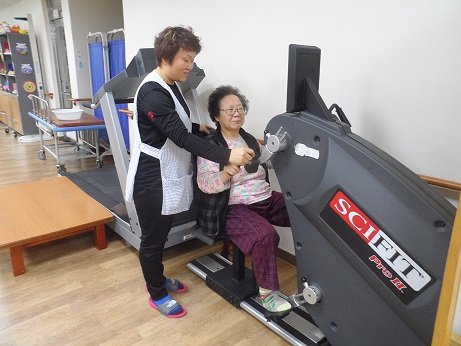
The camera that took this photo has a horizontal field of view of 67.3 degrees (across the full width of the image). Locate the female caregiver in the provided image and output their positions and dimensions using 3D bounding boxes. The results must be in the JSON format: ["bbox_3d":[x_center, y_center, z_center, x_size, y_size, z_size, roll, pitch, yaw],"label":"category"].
[{"bbox_3d":[-0.205,0.045,1.887,0.670,1.570,0.480,6,16,17],"label":"female caregiver"}]

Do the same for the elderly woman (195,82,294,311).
[{"bbox_3d":[0.145,0.102,2.062,0.520,1.190,0.960,-12,20,-39],"label":"elderly woman"}]

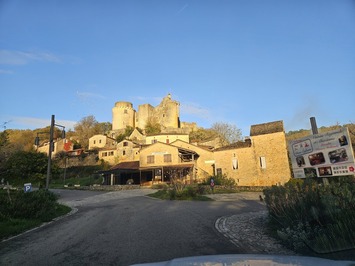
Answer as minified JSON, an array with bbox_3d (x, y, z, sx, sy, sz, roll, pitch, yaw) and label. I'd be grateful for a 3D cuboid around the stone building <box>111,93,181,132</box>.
[{"bbox_3d":[-17.890,-12.080,141.390,38.000,21.000,20.000,1,-12,-6],"label":"stone building"}]

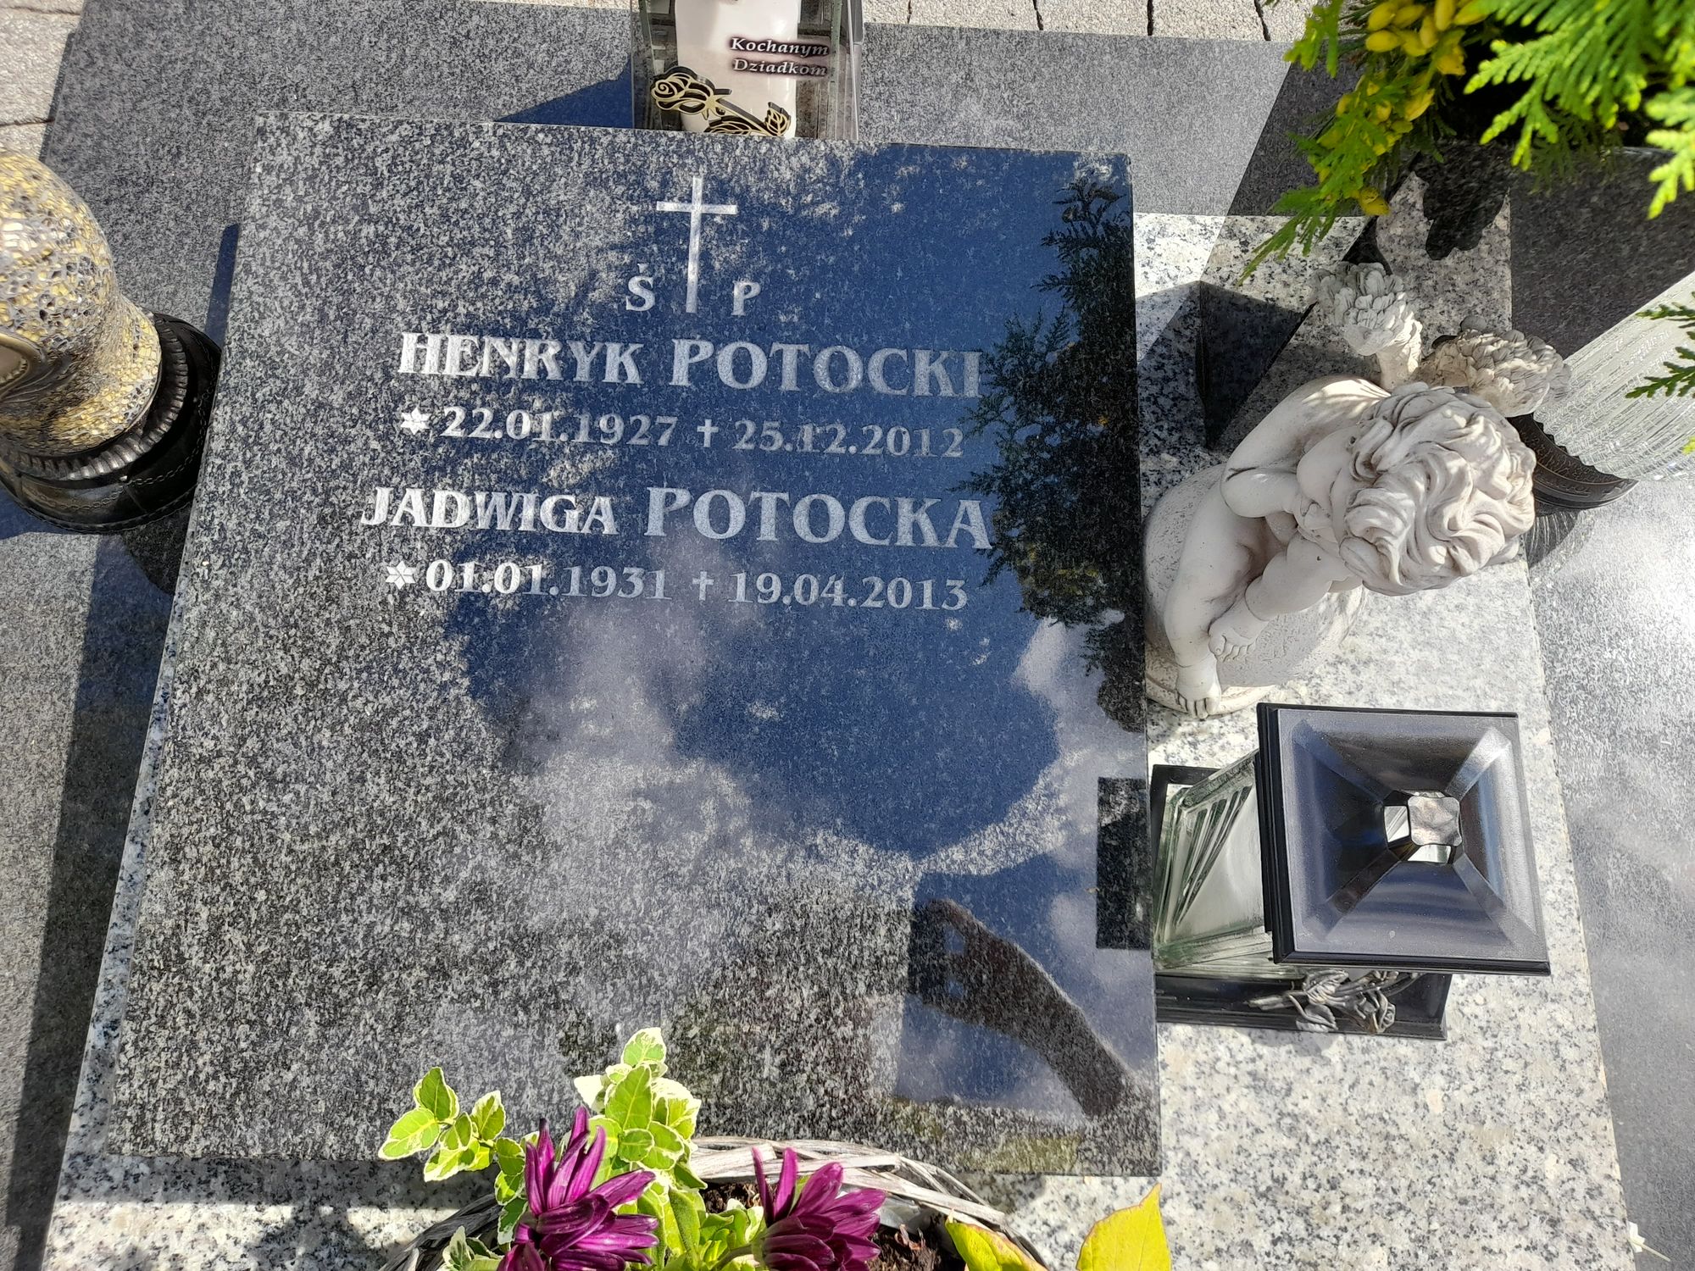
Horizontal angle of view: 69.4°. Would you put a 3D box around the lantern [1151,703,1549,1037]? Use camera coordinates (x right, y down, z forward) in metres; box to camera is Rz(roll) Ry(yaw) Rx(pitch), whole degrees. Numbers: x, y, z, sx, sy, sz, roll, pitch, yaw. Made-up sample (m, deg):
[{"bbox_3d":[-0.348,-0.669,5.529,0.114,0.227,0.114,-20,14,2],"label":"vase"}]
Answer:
[{"bbox_3d":[0.214,0.098,0.523,0.135,0.213,0.130,1,71,5],"label":"lantern"}]

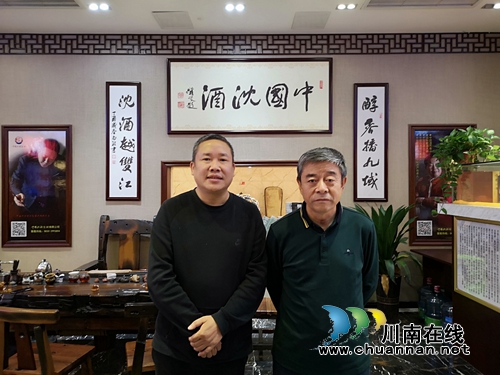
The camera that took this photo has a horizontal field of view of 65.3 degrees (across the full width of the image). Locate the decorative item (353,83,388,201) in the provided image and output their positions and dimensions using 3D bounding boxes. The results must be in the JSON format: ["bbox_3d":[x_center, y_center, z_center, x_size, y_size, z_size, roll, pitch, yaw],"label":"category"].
[{"bbox_3d":[1.505,-0.556,4.830,0.430,1.465,0.040,0,0,0],"label":"decorative item"}]

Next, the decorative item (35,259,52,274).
[{"bbox_3d":[-1.822,0.699,3.450,0.150,0.150,0.140,0,0,0],"label":"decorative item"}]

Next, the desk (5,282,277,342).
[{"bbox_3d":[-0.850,1.155,3.220,2.050,0.750,0.850,0,0,0],"label":"desk"}]

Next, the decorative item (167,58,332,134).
[{"bbox_3d":[0.003,-1.128,4.830,2.050,0.945,0.050,0,0,0],"label":"decorative item"}]

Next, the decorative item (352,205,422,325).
[{"bbox_3d":[1.590,0.850,4.450,0.760,1.360,0.720,0,0,0],"label":"decorative item"}]

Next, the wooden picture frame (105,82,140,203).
[{"bbox_3d":[-1.563,-0.567,4.830,0.430,1.475,0.040,0,0,0],"label":"wooden picture frame"}]

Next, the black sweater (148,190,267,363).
[{"bbox_3d":[-0.177,0.363,1.630,0.500,0.720,0.300,0,0,-3],"label":"black sweater"}]

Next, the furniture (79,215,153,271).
[{"bbox_3d":[-1.300,0.920,3.980,0.680,1.220,0.620,0,0,0],"label":"furniture"}]

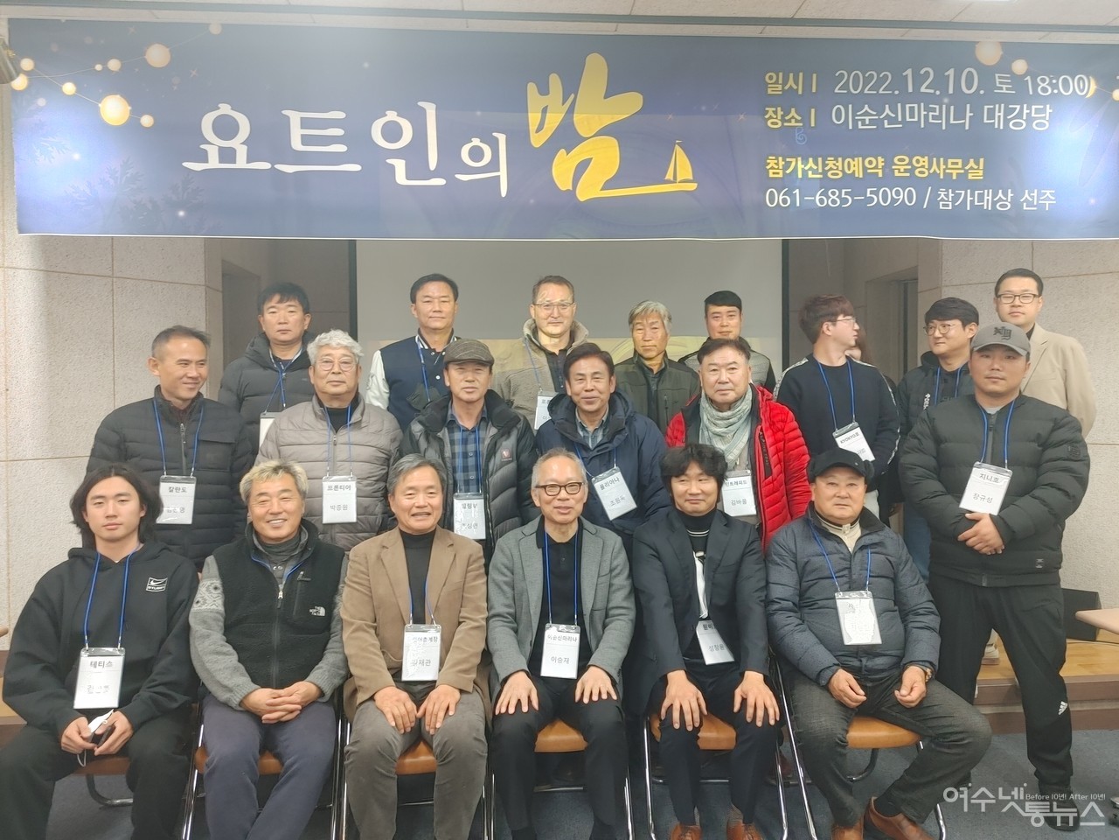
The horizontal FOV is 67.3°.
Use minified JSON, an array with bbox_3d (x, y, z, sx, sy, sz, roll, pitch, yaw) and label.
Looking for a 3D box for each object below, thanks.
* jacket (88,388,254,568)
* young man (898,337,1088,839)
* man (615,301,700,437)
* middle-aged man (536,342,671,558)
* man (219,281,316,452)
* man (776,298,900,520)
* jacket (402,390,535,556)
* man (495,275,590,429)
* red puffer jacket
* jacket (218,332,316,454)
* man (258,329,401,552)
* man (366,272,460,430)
[{"bbox_3d":[-1.372,0.253,3.010,0.620,0.740,0.360,-1,2,-26],"label":"jacket"},{"bbox_3d":[1.576,0.510,3.040,0.620,1.750,0.440,0,1,25],"label":"young man"},{"bbox_3d":[0.412,0.307,3.682,0.530,1.670,0.330,0,2,7],"label":"man"},{"bbox_3d":[0.160,0.554,3.050,0.530,1.680,0.370,0,1,10],"label":"middle-aged man"},{"bbox_3d":[-1.155,0.291,3.520,0.550,1.740,0.370,-1,1,-13],"label":"man"},{"bbox_3d":[1.222,0.293,3.700,0.530,1.700,0.360,0,1,14],"label":"man"},{"bbox_3d":[-0.321,0.266,3.070,0.550,0.740,0.360,0,1,-5],"label":"jacket"},{"bbox_3d":[-0.029,0.251,3.653,0.540,1.760,0.340,-1,1,-2],"label":"man"},{"bbox_3d":[0.677,0.232,3.210,0.600,0.740,0.370,0,2,21],"label":"red puffer jacket"},{"bbox_3d":[-1.159,0.021,3.520,0.560,0.740,0.360,-1,1,-13],"label":"jacket"},{"bbox_3d":[-0.832,0.544,3.060,0.540,1.710,0.360,-1,1,-18],"label":"man"},{"bbox_3d":[-0.512,0.253,3.603,0.570,1.770,0.340,-1,1,-6],"label":"man"}]

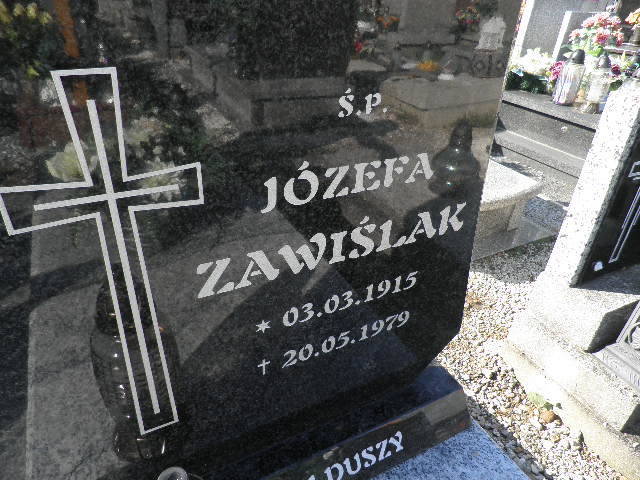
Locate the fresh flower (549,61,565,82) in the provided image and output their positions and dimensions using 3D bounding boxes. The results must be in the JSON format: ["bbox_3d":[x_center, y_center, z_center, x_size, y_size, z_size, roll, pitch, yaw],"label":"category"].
[{"bbox_3d":[1.398,-0.987,2.600,0.105,0.110,0.095,16,35,23],"label":"fresh flower"}]

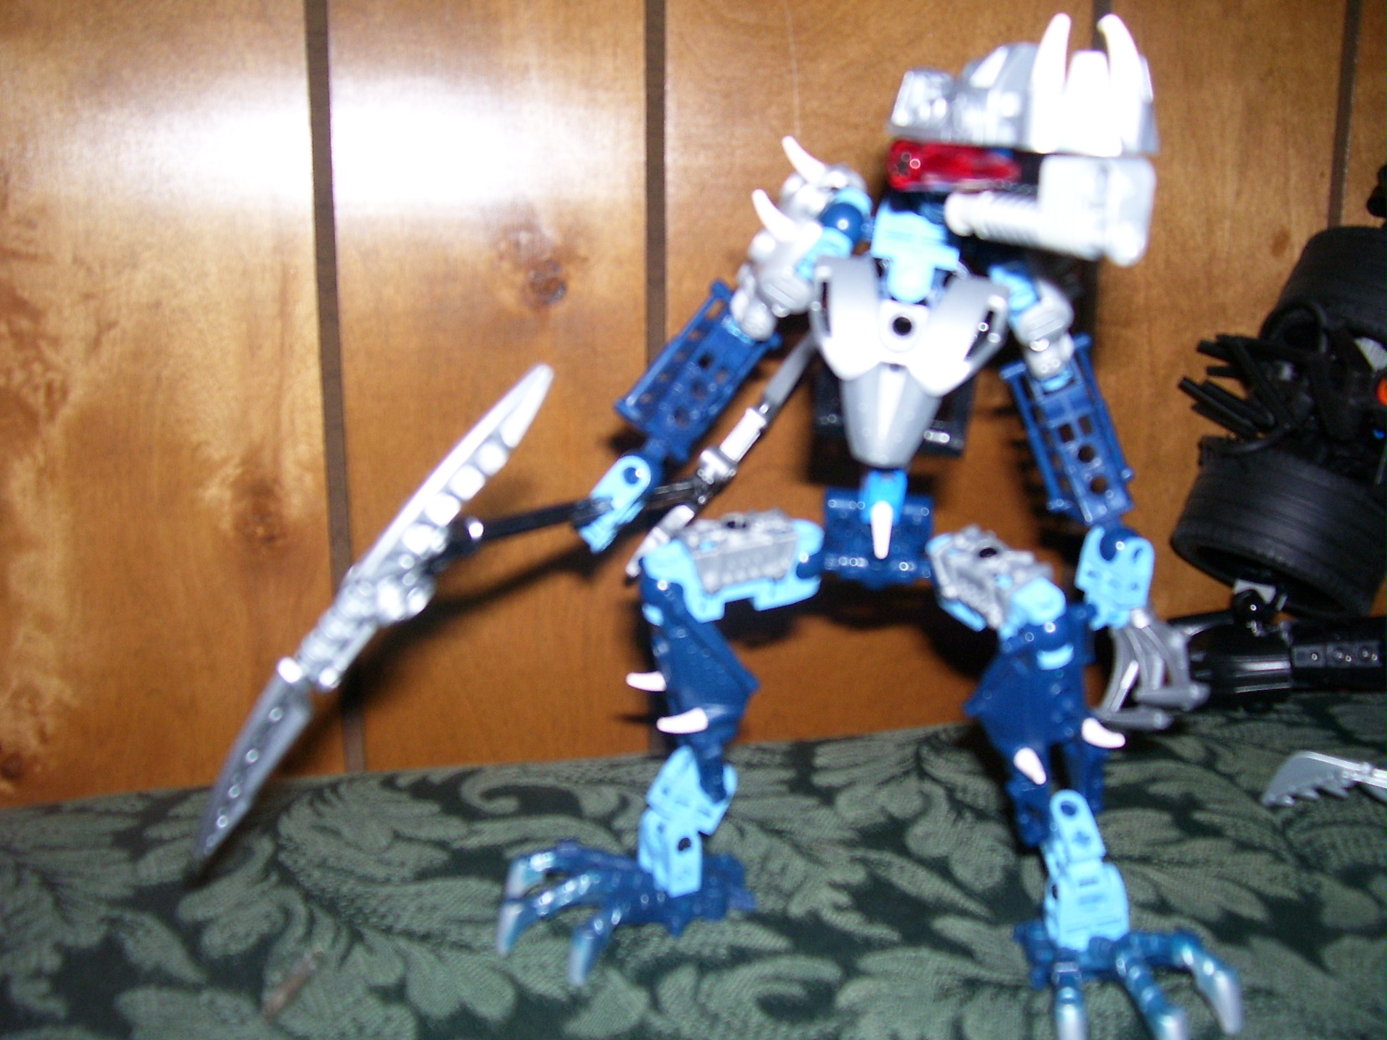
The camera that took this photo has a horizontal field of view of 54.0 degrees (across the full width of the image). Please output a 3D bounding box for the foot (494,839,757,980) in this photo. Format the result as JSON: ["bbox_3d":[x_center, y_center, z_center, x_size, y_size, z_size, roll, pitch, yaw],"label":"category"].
[{"bbox_3d":[-0.016,0.091,0.334,0.064,0.020,0.042,-4,12,-21],"label":"foot"}]

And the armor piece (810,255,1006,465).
[{"bbox_3d":[0.051,-0.038,0.323,0.042,0.046,0.020,9,10,8],"label":"armor piece"}]

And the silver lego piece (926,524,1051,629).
[{"bbox_3d":[0.069,0.013,0.318,0.016,0.015,0.029,-35,33,-22],"label":"silver lego piece"}]

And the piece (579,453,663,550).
[{"bbox_3d":[-0.017,-0.005,0.325,0.011,0.025,0.015,40,3,-2],"label":"piece"}]

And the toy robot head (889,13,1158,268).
[{"bbox_3d":[0.072,-0.084,0.308,0.033,0.052,0.052,0,13,-25],"label":"toy robot head"}]

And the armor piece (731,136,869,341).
[{"bbox_3d":[0.023,-0.068,0.325,0.026,0.044,0.022,35,7,-19],"label":"armor piece"}]

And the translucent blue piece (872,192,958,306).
[{"bbox_3d":[0.051,-0.063,0.317,0.019,0.025,0.014,8,10,7],"label":"translucent blue piece"}]

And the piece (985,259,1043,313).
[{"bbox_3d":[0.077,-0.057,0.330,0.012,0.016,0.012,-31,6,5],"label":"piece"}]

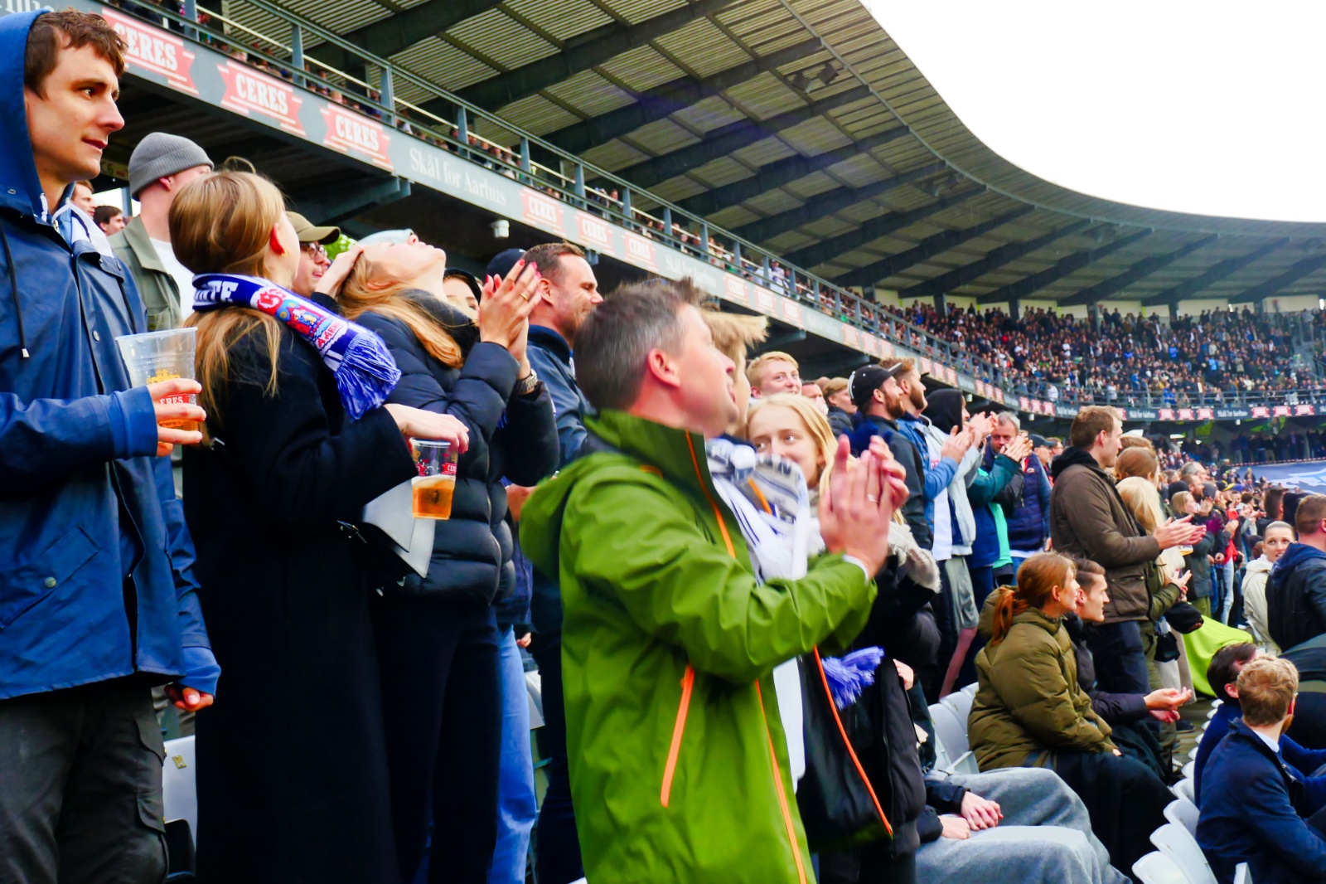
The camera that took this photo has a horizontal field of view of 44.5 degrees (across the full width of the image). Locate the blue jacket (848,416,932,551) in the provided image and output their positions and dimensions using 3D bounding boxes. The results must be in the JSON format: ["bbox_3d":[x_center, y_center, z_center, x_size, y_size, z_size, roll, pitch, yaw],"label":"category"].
[{"bbox_3d":[0.990,0.235,7.100,0.400,0.720,0.530,-1,-2,18],"label":"blue jacket"}]

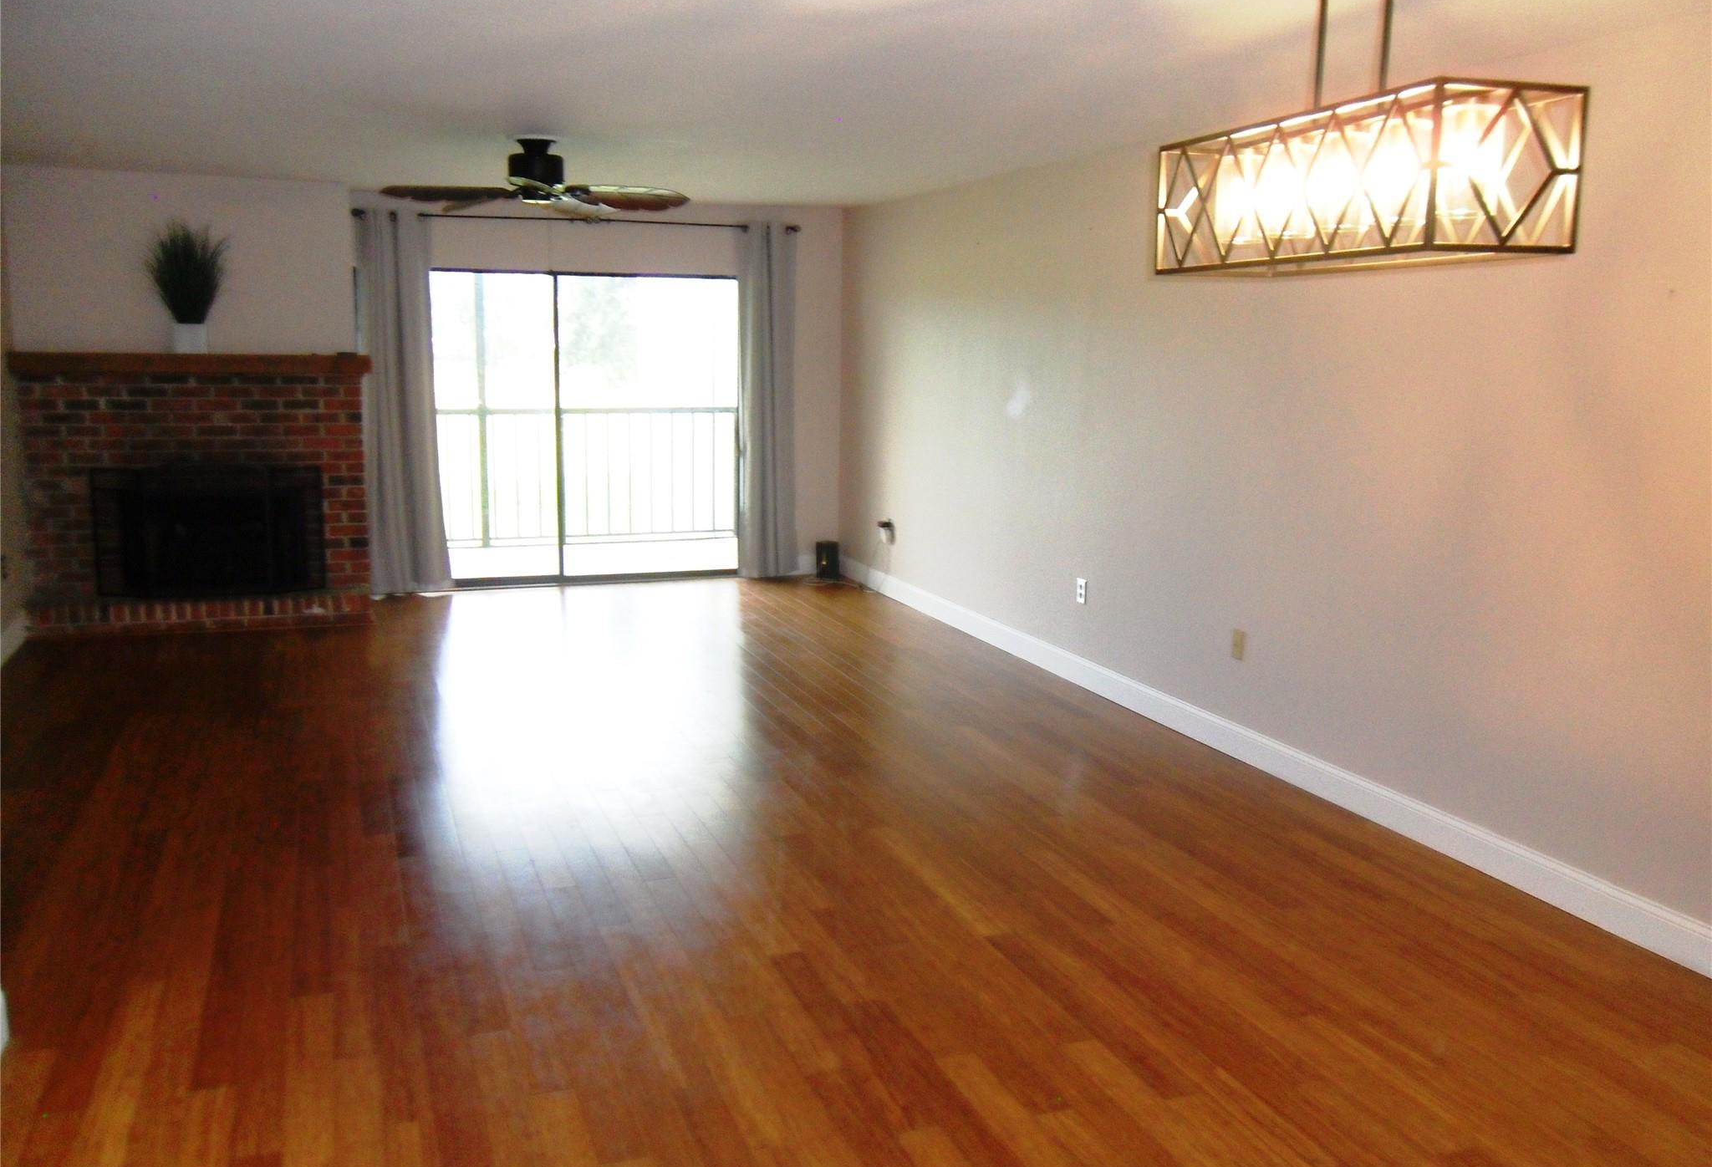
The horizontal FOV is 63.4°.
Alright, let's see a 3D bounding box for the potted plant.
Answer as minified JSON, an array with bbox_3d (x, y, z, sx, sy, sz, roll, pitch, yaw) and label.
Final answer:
[{"bbox_3d":[-3.525,-1.566,7.324,0.396,0.685,0.396,-3,11,-21],"label":"potted plant"}]

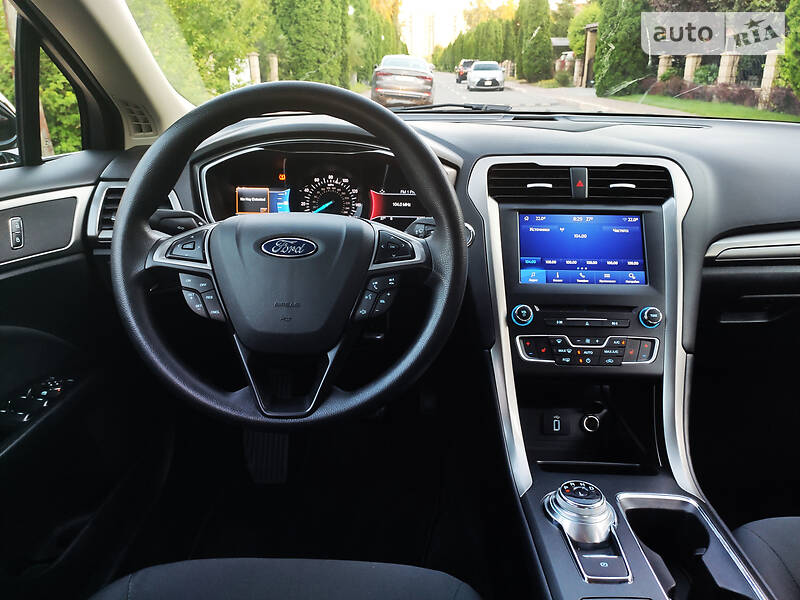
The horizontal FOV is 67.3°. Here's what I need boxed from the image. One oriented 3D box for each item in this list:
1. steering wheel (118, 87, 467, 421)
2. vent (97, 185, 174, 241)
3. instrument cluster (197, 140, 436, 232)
[{"bbox_3d":[-0.117,-0.050,0.650,0.374,0.374,0.100,0,-6,1],"label":"steering wheel"},{"bbox_3d":[-0.371,-0.119,0.840,0.104,0.078,0.050,0,2,-3],"label":"vent"},{"bbox_3d":[-0.119,-0.161,0.875,0.335,0.138,0.090,0,2,1],"label":"instrument cluster"}]

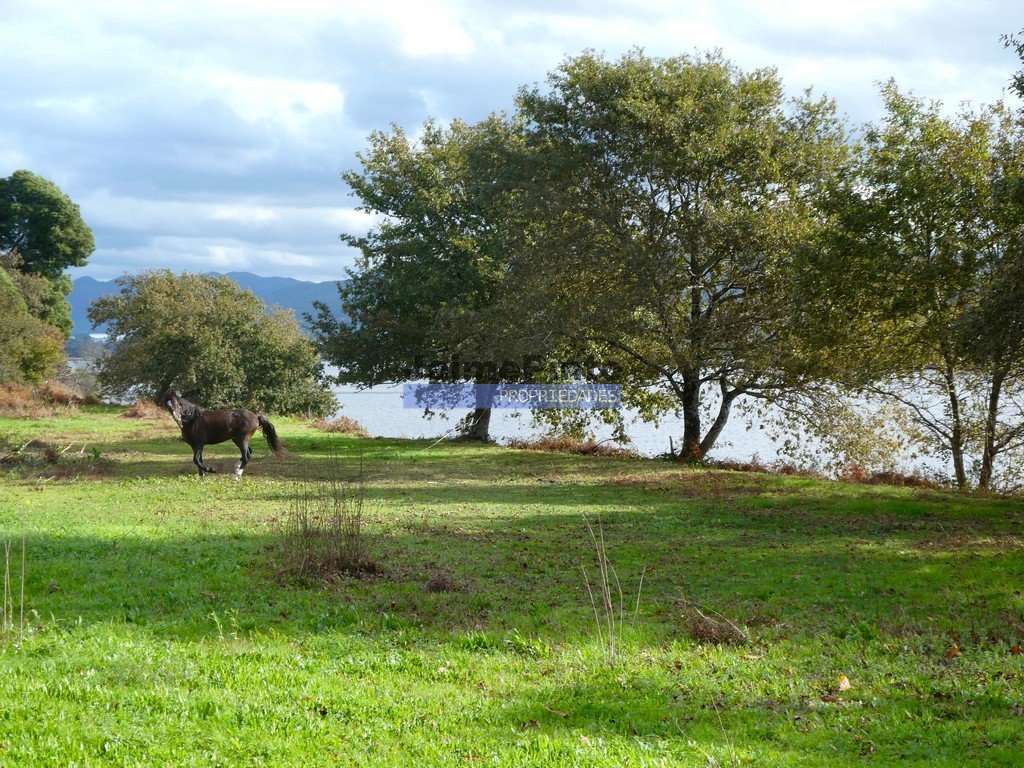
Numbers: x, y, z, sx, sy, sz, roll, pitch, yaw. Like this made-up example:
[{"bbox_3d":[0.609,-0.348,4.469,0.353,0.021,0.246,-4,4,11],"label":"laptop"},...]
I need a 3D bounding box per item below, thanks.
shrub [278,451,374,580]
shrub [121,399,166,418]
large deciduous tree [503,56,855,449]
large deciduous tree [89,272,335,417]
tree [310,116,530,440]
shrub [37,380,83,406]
[{"bbox_3d":[-1.812,1.274,15.600,0.940,1.250,0.900,0,1,0],"label":"shrub"},{"bbox_3d":[-13.078,0.874,57.000,1.640,0.710,1.400,0,1,0],"label":"shrub"},{"bbox_3d":[4.089,-3.162,39.000,8.550,9.960,8.300,0,1,0],"label":"large deciduous tree"},{"bbox_3d":[-11.250,-1.521,60.000,9.320,5.480,8.300,0,1,0],"label":"large deciduous tree"},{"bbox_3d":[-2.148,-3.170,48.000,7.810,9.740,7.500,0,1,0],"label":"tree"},{"bbox_3d":[-18.696,0.393,66.000,1.900,1.070,1.700,0,1,0],"label":"shrub"}]

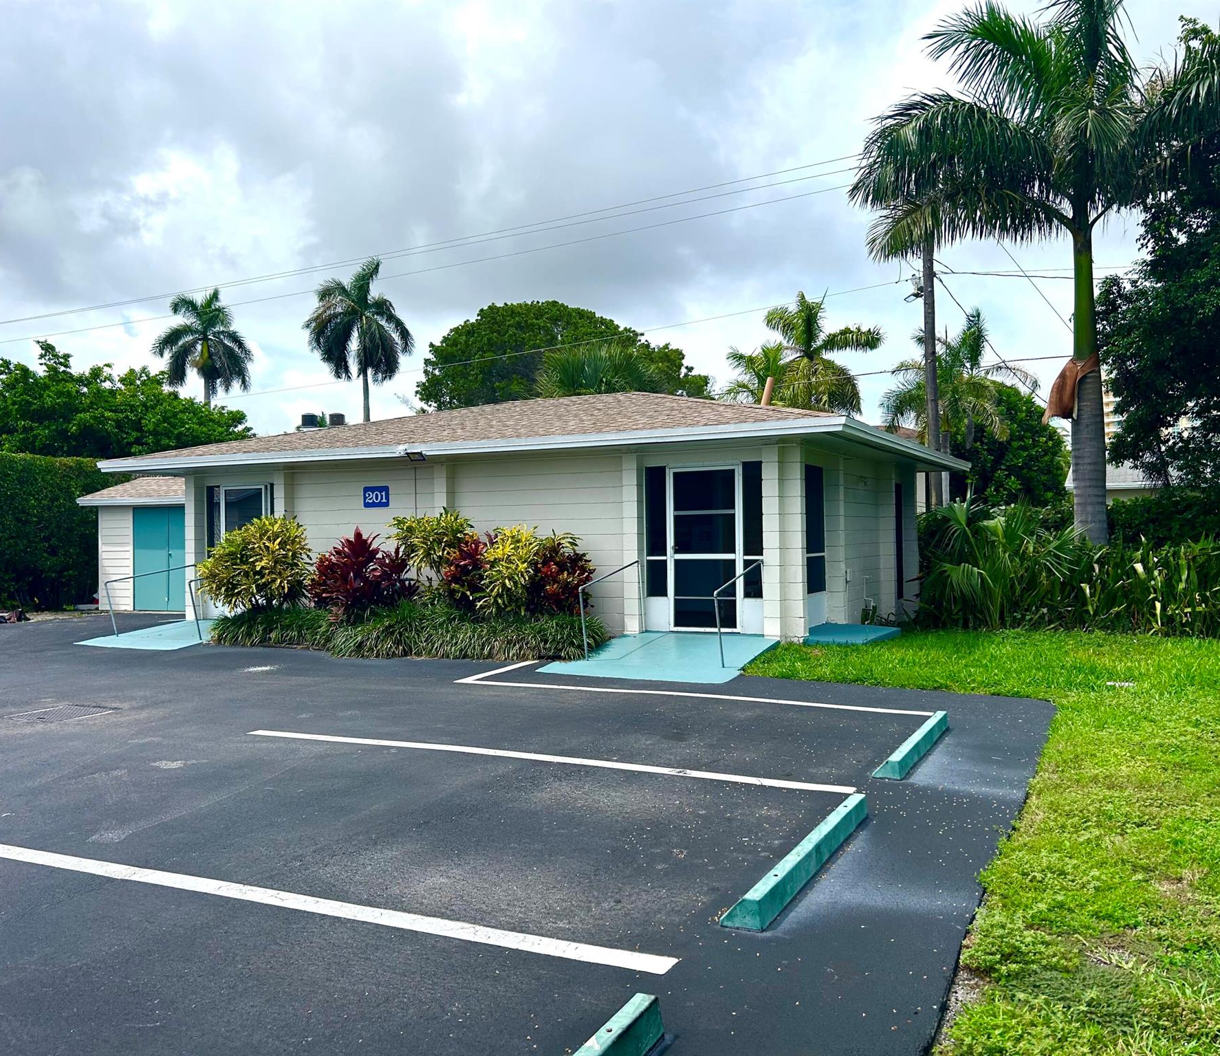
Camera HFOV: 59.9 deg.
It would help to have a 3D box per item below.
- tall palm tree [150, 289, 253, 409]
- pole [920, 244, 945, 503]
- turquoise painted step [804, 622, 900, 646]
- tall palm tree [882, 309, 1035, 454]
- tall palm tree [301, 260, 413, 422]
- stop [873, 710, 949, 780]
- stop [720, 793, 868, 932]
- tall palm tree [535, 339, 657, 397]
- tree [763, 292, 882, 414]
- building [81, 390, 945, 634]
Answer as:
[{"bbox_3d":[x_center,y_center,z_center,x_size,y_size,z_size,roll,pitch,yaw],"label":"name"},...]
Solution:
[{"bbox_3d":[-19.611,-4.723,50.958,5.000,13.631,5.000,-1,0,0],"label":"tall palm tree"},{"bbox_3d":[7.301,-3.678,24.000,0.280,10.346,0.280,-1,0,27],"label":"pole"},{"bbox_3d":[2.771,1.296,12.429,0.920,0.125,1.900,-1,0,27],"label":"turquoise painted step"},{"bbox_3d":[9.806,-2.364,29.976,4.400,7.723,4.400,-1,0,0],"label":"tall palm tree"},{"bbox_3d":[-11.258,-5.176,47.956,5.100,14.263,5.100,-1,0,0],"label":"tall palm tree"},{"bbox_3d":[2.088,1.466,7.261,0.180,0.120,1.850,-1,0,27],"label":"stop"},{"bbox_3d":[0.901,1.467,4.847,0.175,0.120,1.810,-1,0,27],"label":"stop"},{"bbox_3d":[-0.294,-1.487,25.980,3.600,6.303,3.600,-1,0,0],"label":"tall palm tree"},{"bbox_3d":[7.443,-3.444,37.969,4.600,10.148,4.600,-1,0,0],"label":"tree"},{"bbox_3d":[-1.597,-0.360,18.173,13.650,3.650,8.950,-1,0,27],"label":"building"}]

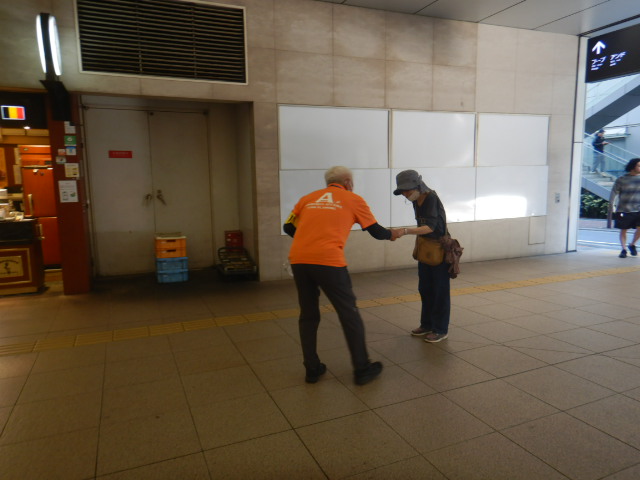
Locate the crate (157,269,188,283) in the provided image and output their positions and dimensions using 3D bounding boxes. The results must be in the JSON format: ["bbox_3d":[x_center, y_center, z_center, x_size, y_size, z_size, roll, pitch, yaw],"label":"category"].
[{"bbox_3d":[-2.162,0.487,6.498,0.400,0.190,0.500,-4,8,-22],"label":"crate"}]

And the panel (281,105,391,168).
[{"bbox_3d":[0.260,-1.478,6.456,1.720,0.885,0.040,-4,8,-22],"label":"panel"}]

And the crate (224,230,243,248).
[{"bbox_3d":[-1.406,-0.010,7.133,0.280,0.290,0.340,-4,8,-22],"label":"crate"}]

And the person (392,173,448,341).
[{"bbox_3d":[0.855,0.131,3.730,0.500,1.420,0.450,-5,7,-29],"label":"person"}]

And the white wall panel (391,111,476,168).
[{"bbox_3d":[1.863,-1.607,7.120,1.680,0.885,0.040,-4,8,-22],"label":"white wall panel"}]

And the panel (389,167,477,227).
[{"bbox_3d":[1.877,-0.709,7.154,1.664,0.908,0.040,-4,7,-23],"label":"panel"}]

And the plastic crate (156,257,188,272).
[{"bbox_3d":[-2.220,0.338,6.667,0.430,0.180,0.420,-4,7,-23],"label":"plastic crate"}]

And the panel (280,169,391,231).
[{"bbox_3d":[0.288,-0.575,6.491,1.770,0.908,0.040,-4,7,-23],"label":"panel"}]

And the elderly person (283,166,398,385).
[{"bbox_3d":[0.170,0.200,3.280,0.640,1.480,0.720,3,8,33],"label":"elderly person"}]

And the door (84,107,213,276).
[{"bbox_3d":[-2.600,-0.741,6.895,1.750,2.490,0.100,-4,8,-22],"label":"door"}]

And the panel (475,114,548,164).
[{"bbox_3d":[3.385,-1.711,7.691,1.677,0.858,0.040,-4,7,-23],"label":"panel"}]

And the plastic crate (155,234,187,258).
[{"bbox_3d":[-2.216,0.094,6.643,0.420,0.320,0.420,-4,7,-23],"label":"plastic crate"}]

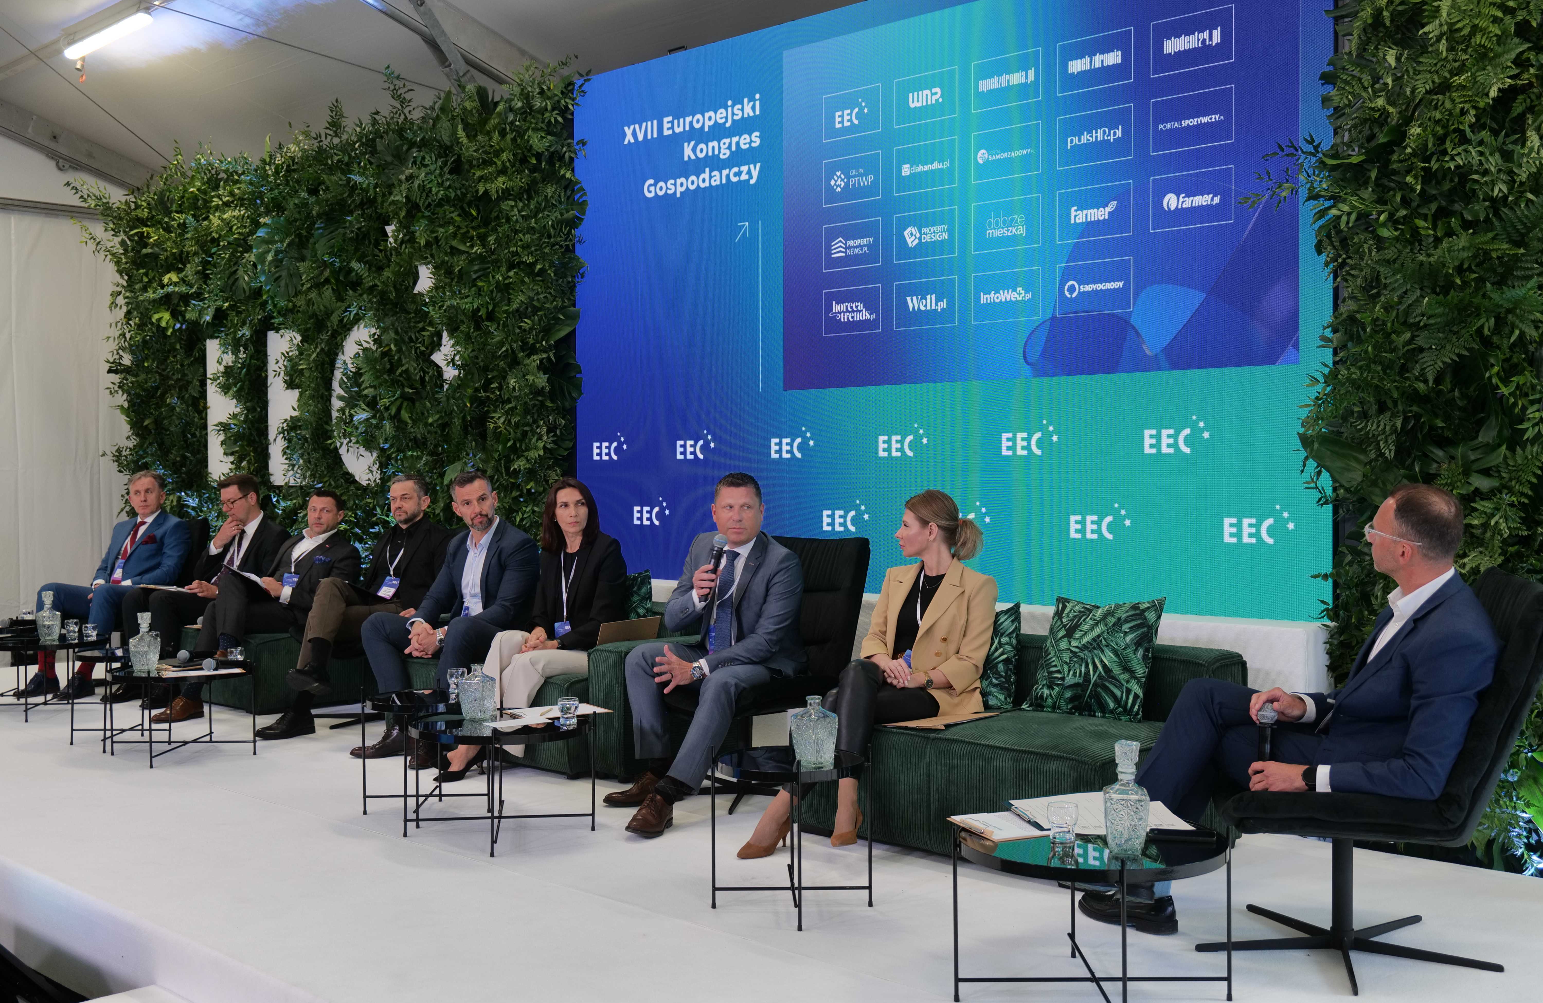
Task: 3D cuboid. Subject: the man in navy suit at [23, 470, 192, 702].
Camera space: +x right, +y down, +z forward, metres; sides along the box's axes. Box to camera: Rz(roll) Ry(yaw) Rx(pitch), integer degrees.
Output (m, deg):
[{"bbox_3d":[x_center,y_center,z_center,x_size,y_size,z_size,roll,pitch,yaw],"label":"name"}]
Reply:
[{"bbox_3d":[-3.628,0.446,8.559,0.580,1.215,0.920,1,1,37],"label":"man in navy suit"}]

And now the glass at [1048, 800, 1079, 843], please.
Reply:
[{"bbox_3d":[0.650,0.715,3.434,0.070,0.085,0.070,0,1,0],"label":"glass"}]

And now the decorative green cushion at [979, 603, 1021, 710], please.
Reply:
[{"bbox_3d":[0.665,0.537,5.446,0.440,0.440,0.150,-7,-34,34],"label":"decorative green cushion"}]

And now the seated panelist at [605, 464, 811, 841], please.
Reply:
[{"bbox_3d":[-0.253,0.496,5.522,0.620,1.200,0.870,1,2,42],"label":"seated panelist"}]

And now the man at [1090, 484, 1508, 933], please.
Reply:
[{"bbox_3d":[1.322,0.538,3.920,1.040,1.165,0.620,0,1,7],"label":"man"}]

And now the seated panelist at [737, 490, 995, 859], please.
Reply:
[{"bbox_3d":[0.365,0.532,5.013,0.500,1.145,0.960,1,1,41],"label":"seated panelist"}]

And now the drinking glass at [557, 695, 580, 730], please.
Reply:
[{"bbox_3d":[-0.669,0.689,5.098,0.071,0.095,0.071,0,1,0],"label":"drinking glass"}]

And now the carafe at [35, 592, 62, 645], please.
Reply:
[{"bbox_3d":[-3.632,0.573,7.750,0.095,0.250,0.095,0,1,8],"label":"carafe"}]

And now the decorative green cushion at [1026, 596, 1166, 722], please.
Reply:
[{"bbox_3d":[1.097,0.516,5.218,0.440,0.440,0.150,-1,-27,43],"label":"decorative green cushion"}]

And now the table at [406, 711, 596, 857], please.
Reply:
[{"bbox_3d":[-0.904,0.907,5.134,0.625,0.400,0.625,0,1,-7],"label":"table"}]

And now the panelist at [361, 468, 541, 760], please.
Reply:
[{"bbox_3d":[-1.306,0.476,6.578,0.640,1.210,0.920,1,1,38],"label":"panelist"}]

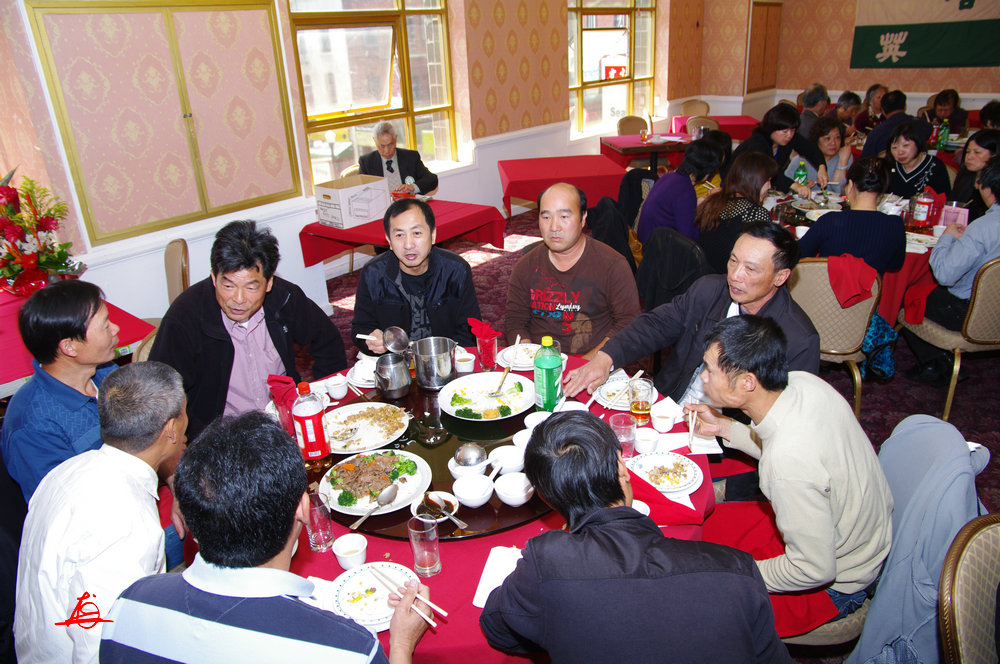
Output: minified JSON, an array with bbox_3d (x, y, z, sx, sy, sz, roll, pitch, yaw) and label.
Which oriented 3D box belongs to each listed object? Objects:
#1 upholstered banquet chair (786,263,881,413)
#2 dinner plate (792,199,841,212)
[{"bbox_3d":[1.656,-0.014,3.446,0.435,0.930,0.570,8,26,23],"label":"upholstered banquet chair"},{"bbox_3d":[1.844,-0.731,3.880,0.290,0.030,0.290,-3,22,1],"label":"dinner plate"}]

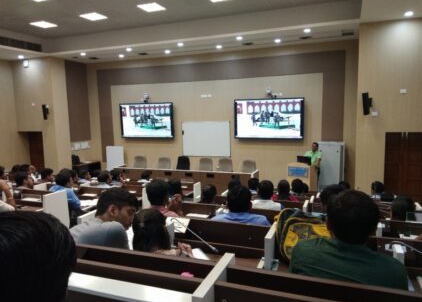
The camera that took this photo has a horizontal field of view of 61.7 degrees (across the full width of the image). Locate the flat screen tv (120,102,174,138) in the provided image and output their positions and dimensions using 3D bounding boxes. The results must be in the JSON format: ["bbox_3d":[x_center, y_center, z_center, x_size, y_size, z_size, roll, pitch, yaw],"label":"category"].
[{"bbox_3d":[-2.095,-1.003,11.640,1.986,1.139,0.090,1,8,22],"label":"flat screen tv"}]

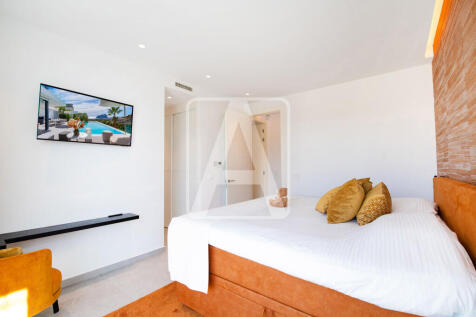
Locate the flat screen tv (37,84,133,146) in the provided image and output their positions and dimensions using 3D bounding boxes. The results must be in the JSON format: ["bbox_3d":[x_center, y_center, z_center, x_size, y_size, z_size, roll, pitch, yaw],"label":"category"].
[{"bbox_3d":[-1.808,-0.473,2.462,0.060,0.563,0.963,6,2,35],"label":"flat screen tv"}]

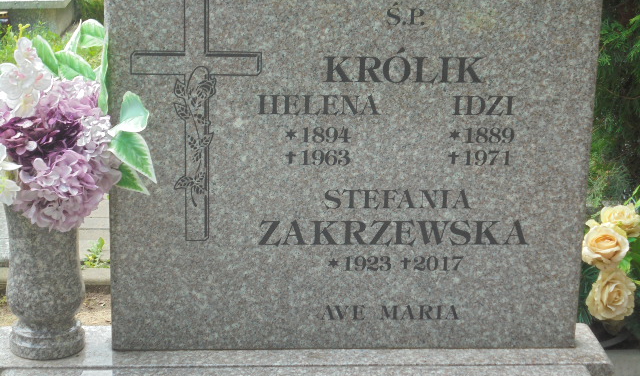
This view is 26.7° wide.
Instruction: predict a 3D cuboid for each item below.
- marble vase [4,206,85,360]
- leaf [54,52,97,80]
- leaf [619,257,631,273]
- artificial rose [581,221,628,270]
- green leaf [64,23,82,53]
[{"bbox_3d":[-0.441,0.138,2.167,0.126,0.250,0.126,1,16,0],"label":"marble vase"},{"bbox_3d":[-0.379,-0.189,2.100,0.078,0.042,0.030,36,-13,-6],"label":"leaf"},{"bbox_3d":[0.553,0.137,2.450,0.030,0.040,0.025,1,16,0],"label":"leaf"},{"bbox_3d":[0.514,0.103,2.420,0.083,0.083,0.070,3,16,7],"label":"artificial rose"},{"bbox_3d":[-0.385,-0.230,2.100,0.025,0.060,0.030,24,9,18],"label":"green leaf"}]

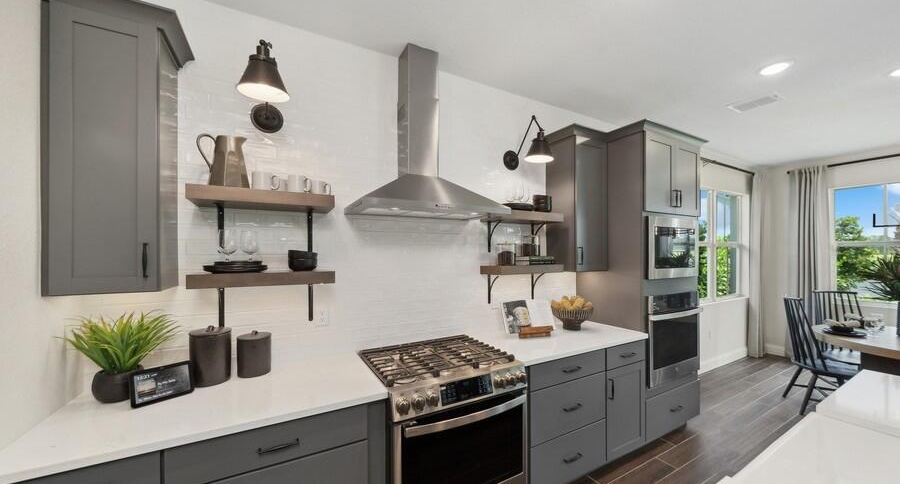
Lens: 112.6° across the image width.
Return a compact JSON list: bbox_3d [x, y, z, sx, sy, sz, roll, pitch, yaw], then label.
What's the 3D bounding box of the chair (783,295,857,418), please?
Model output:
[{"bbox_3d":[3.600,1.085,2.830,0.570,1.000,0.490,-1,-1,27],"label":"chair"}]

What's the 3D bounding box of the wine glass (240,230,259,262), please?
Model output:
[{"bbox_3d":[-0.980,0.022,1.468,0.088,0.160,0.088,1,-1,-28],"label":"wine glass"}]

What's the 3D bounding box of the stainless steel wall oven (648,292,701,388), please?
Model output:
[{"bbox_3d":[1.623,0.748,2.546,0.740,0.700,0.580,1,-1,-28],"label":"stainless steel wall oven"}]

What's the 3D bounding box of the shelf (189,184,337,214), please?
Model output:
[{"bbox_3d":[-0.932,-0.210,1.548,0.605,0.062,0.255,1,-1,-28],"label":"shelf"}]

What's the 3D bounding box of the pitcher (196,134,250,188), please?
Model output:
[{"bbox_3d":[-1.066,-0.372,1.411,0.205,0.255,0.150,1,-1,-28],"label":"pitcher"}]

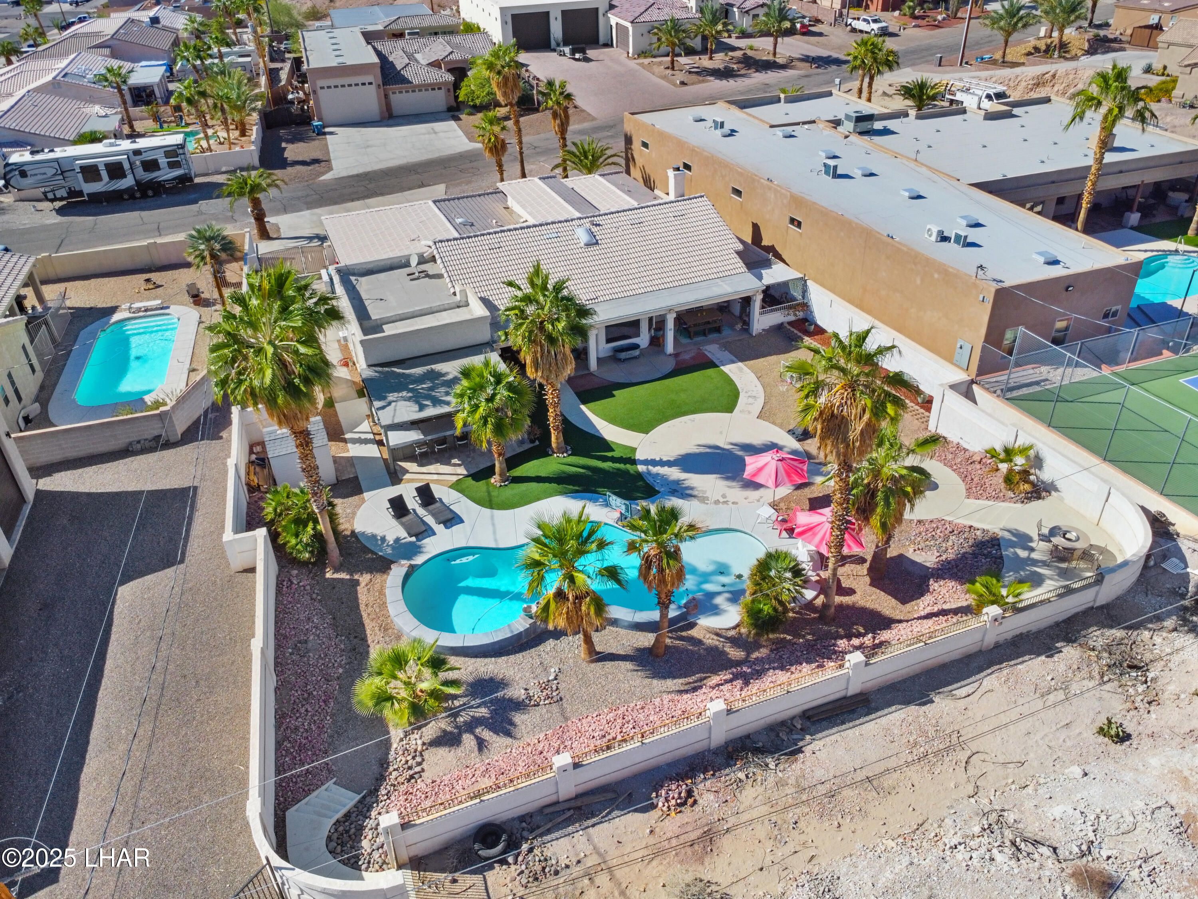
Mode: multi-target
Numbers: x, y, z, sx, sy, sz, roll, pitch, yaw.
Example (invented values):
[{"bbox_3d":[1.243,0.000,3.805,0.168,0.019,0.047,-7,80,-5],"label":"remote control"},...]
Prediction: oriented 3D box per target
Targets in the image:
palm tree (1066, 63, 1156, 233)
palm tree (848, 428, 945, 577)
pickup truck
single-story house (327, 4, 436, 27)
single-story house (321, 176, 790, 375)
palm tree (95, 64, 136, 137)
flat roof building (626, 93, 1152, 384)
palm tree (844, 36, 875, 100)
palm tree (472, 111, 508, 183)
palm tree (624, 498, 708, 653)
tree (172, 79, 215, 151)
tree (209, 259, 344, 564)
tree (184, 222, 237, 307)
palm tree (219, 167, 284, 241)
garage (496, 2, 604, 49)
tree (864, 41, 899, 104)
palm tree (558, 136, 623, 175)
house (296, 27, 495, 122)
[{"bbox_3d":[29.293,-17.030,48.771,5.100,9.580,5.100,15,36,26],"label":"palm tree"},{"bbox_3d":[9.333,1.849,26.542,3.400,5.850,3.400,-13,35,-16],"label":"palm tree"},{"bbox_3d":[35.000,-55.060,108.100,2.050,1.950,6.200,-15,34,-18],"label":"pickup truck"},{"bbox_3d":[-31.138,-60.964,120.887,14.500,4.000,18.000,-13,35,-16],"label":"single-story house"},{"bbox_3d":[-4.130,-10.699,45.113,20.300,5.600,20.400,-15,34,-19],"label":"single-story house"},{"bbox_3d":[-48.201,-35.225,83.931,4.300,6.220,4.300,-18,35,-23],"label":"palm tree"},{"bbox_3d":[14.025,-16.727,55.643,8.900,4.600,42.200,-13,35,-16],"label":"flat roof building"},{"bbox_3d":[24.028,-34.994,76.658,2.900,5.800,2.900,7,34,14],"label":"palm tree"},{"bbox_3d":[-7.390,-20.975,58.957,2.800,5.370,2.800,-6,32,-5],"label":"palm tree"},{"bbox_3d":[1.732,3.814,22.457,2.100,4.900,2.100,0,33,4],"label":"palm tree"},{"bbox_3d":[-36.735,-30.580,76.259,3.000,6.400,3.000,-16,35,-19],"label":"tree"},{"bbox_3d":[-8.679,-0.231,24.664,3.600,9.600,3.600,-15,35,-19],"label":"tree"},{"bbox_3d":[-22.191,-10.368,47.266,3.000,5.000,3.000,-13,35,-16],"label":"tree"},{"bbox_3d":[-23.167,-16.691,56.093,4.200,5.000,4.200,-13,35,-16],"label":"palm tree"},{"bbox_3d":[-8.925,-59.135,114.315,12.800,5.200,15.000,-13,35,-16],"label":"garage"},{"bbox_3d":[25.243,-34.052,75.425,3.600,5.250,3.600,8,33,15],"label":"tree"},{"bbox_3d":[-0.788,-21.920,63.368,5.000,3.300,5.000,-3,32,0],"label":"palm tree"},{"bbox_3d":[-21.229,-41.054,90.033,20.300,5.800,24.000,-11,33,-14],"label":"house"}]

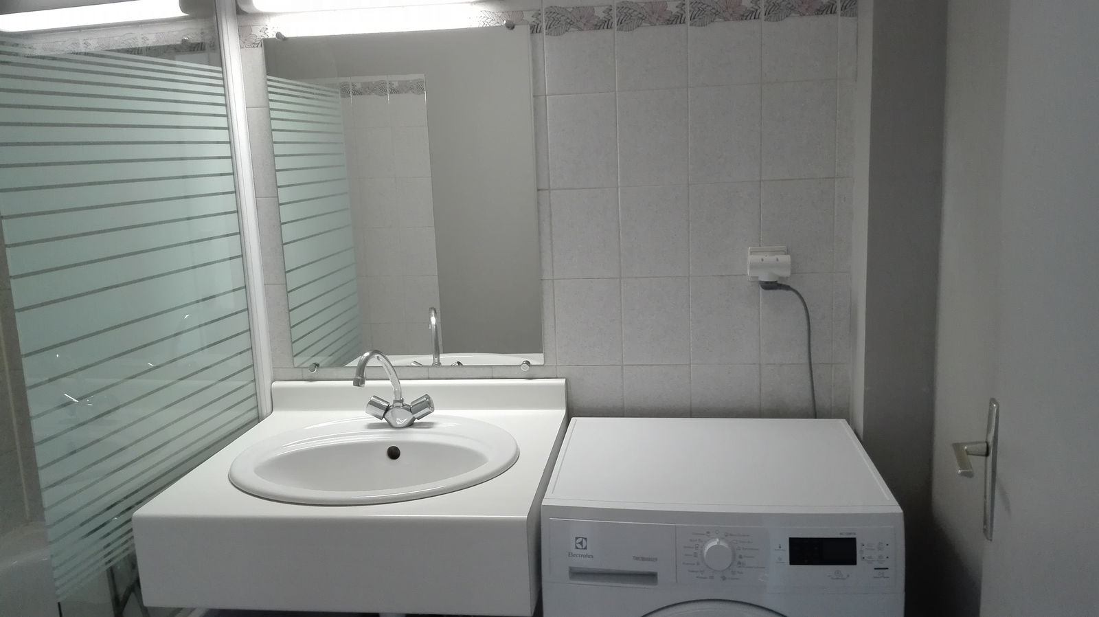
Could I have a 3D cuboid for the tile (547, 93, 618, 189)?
[{"bbox_3d":[0.072,-0.361,1.704,0.150,0.200,0.010,-1,11,8],"label":"tile"}]

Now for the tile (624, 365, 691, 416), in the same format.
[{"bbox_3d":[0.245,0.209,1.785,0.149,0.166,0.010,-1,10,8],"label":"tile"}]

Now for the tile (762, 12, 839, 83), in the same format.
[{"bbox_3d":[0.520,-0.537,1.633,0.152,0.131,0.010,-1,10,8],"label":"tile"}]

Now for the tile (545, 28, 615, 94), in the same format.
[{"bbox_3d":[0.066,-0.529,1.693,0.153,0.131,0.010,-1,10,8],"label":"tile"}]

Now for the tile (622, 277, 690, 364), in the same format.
[{"bbox_3d":[0.239,0.029,1.758,0.150,0.200,0.010,-1,11,8],"label":"tile"}]

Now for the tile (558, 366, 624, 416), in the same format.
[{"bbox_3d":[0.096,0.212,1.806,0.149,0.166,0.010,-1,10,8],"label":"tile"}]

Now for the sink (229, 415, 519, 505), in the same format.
[{"bbox_3d":[-0.333,0.362,1.563,0.558,0.170,0.477,-1,10,8],"label":"sink"}]

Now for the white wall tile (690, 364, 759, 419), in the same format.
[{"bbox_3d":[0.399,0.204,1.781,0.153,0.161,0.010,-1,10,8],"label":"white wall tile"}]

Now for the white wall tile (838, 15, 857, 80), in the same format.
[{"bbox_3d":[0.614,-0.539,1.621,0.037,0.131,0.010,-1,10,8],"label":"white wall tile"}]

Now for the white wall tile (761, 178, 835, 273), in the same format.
[{"bbox_3d":[0.529,-0.173,1.677,0.149,0.197,0.010,-1,10,8],"label":"white wall tile"}]

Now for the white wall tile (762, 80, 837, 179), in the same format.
[{"bbox_3d":[0.526,-0.374,1.661,0.152,0.202,0.010,-1,10,8],"label":"white wall tile"}]

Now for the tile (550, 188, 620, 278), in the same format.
[{"bbox_3d":[0.080,-0.166,1.741,0.149,0.197,0.010,-1,10,8],"label":"tile"}]

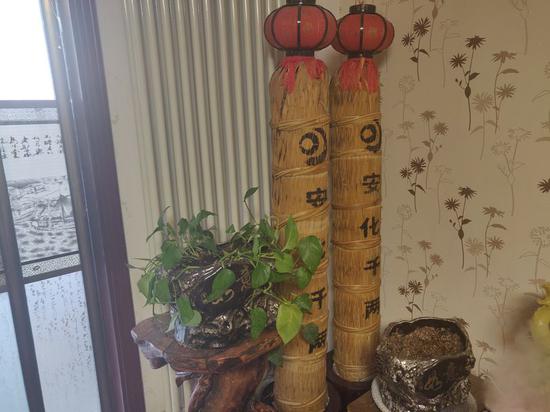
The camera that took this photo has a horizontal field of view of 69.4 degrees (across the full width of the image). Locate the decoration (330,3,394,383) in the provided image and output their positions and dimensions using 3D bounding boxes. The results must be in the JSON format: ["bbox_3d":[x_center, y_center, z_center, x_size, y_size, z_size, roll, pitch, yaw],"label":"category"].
[{"bbox_3d":[0.385,-0.007,1.817,0.270,1.663,0.270,-3,11,1],"label":"decoration"}]

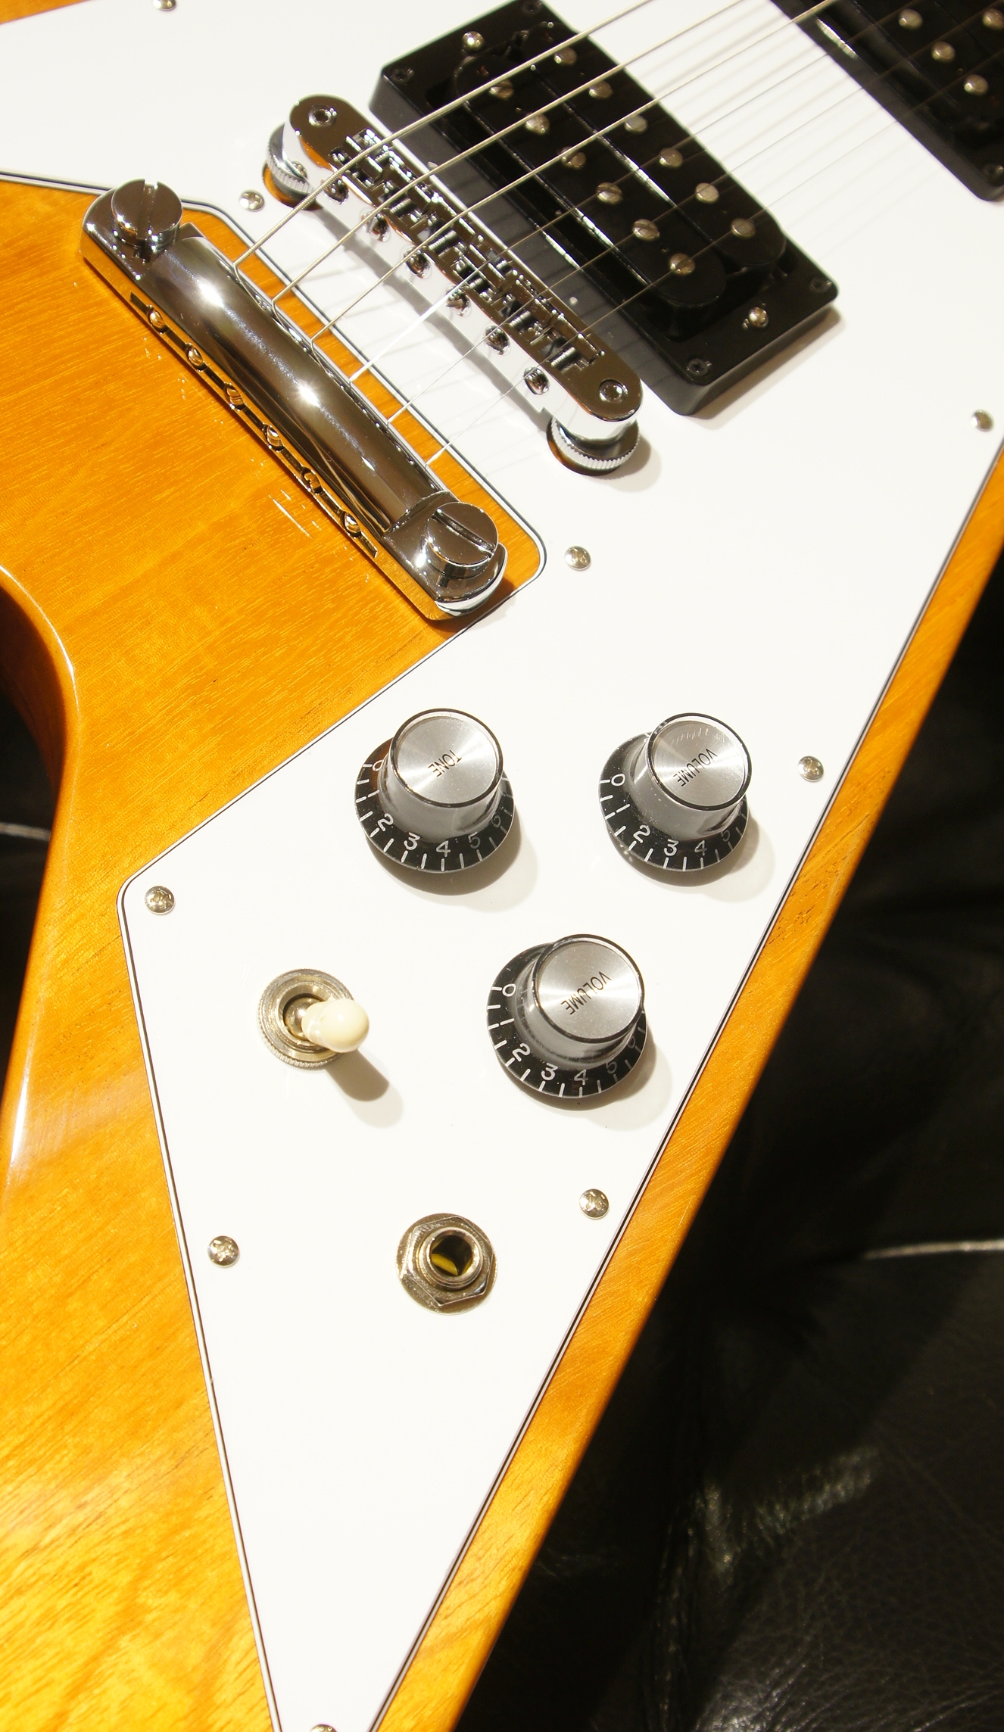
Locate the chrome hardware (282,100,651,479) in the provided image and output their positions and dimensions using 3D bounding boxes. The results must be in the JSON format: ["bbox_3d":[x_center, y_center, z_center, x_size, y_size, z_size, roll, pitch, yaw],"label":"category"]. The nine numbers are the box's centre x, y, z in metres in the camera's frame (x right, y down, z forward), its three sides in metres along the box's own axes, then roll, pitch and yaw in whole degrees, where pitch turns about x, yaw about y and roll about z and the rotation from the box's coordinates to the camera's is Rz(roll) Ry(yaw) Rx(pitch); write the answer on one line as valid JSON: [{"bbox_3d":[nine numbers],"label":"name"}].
[{"bbox_3d":[-0.008,-0.107,0.392,0.088,0.014,0.015,44,63,8],"label":"chrome hardware"}]

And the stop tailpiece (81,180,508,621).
[{"bbox_3d":[-0.036,-0.083,0.378,0.017,0.014,0.102,-39,80,-27],"label":"stop tailpiece"}]

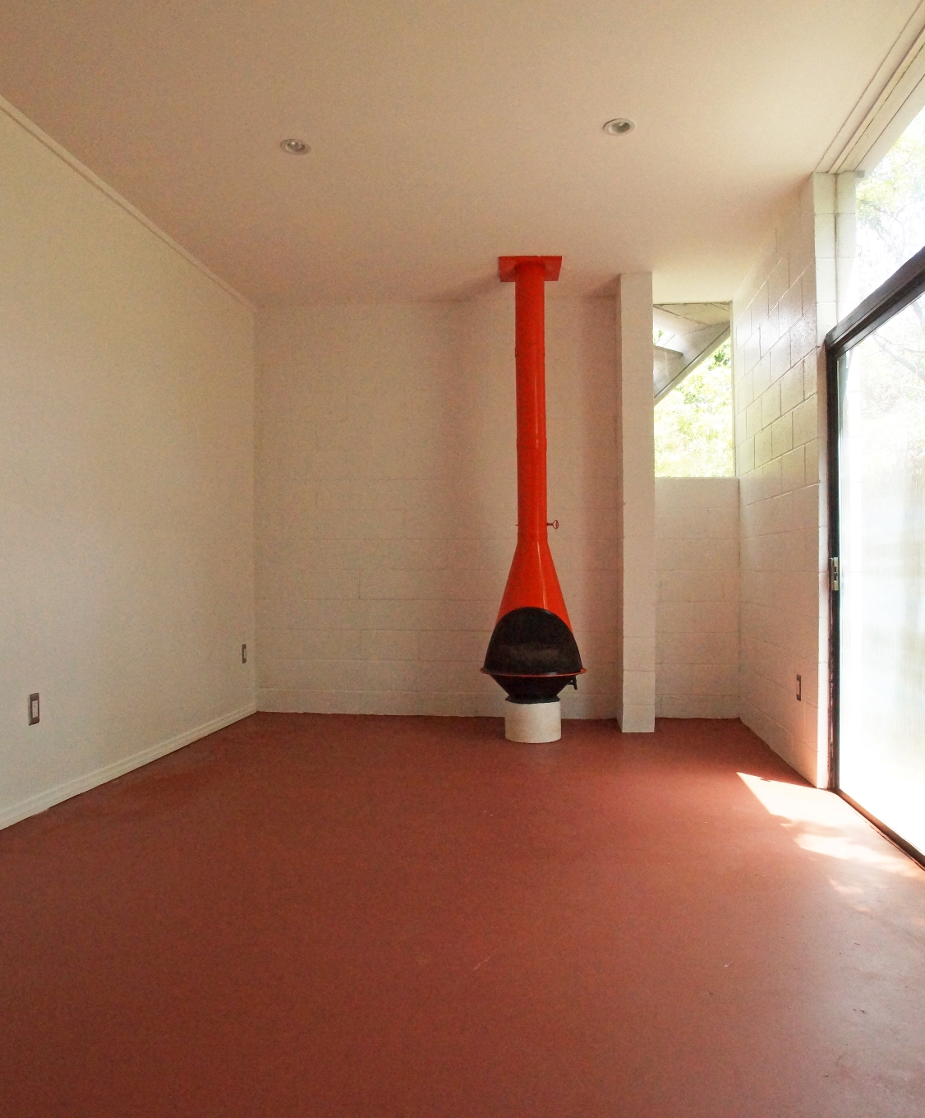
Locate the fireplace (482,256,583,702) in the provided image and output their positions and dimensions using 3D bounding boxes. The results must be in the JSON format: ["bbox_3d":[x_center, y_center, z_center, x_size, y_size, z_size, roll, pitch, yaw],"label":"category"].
[{"bbox_3d":[0.421,-0.459,4.461,0.625,2.578,0.625,0,-1,8],"label":"fireplace"}]

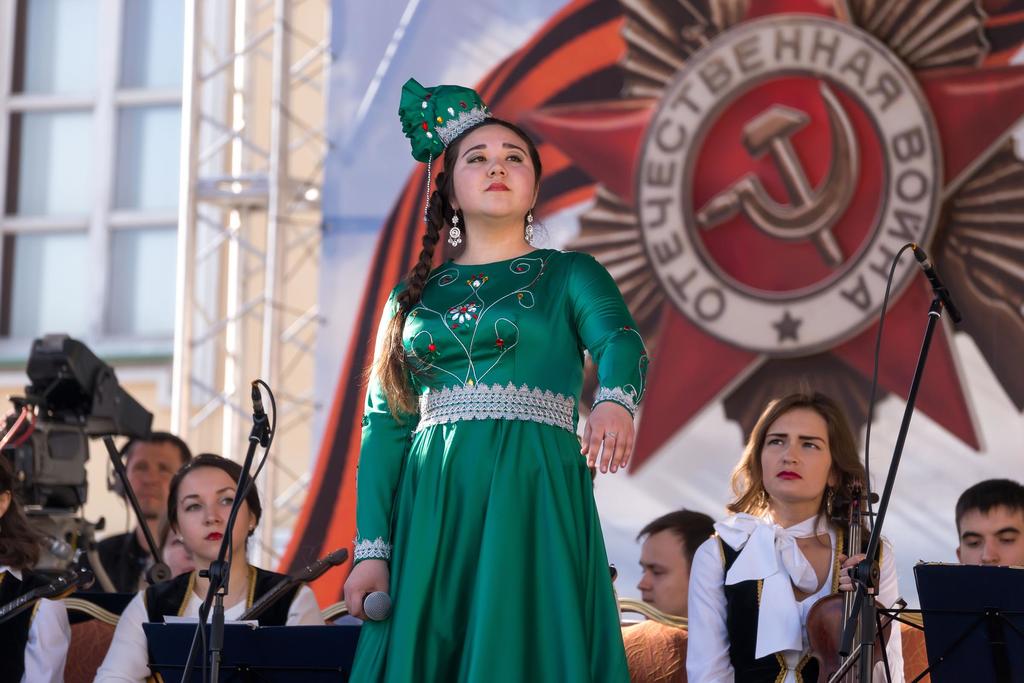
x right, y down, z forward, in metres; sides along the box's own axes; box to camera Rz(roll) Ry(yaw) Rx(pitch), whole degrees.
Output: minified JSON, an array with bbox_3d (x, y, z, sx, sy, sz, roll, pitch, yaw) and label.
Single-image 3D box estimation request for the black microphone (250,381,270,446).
[{"bbox_3d":[-0.495,0.143,16.800,0.032,0.032,0.180,-8,-43,0],"label":"black microphone"}]

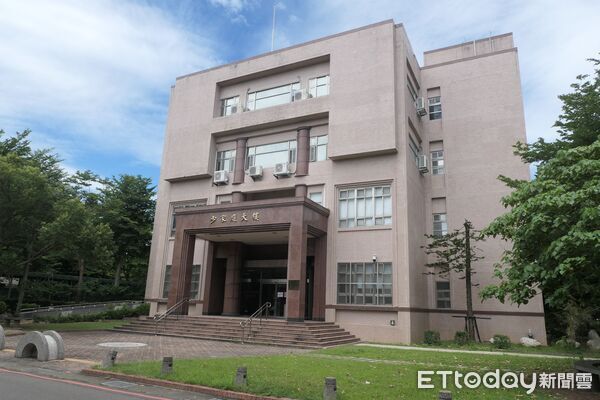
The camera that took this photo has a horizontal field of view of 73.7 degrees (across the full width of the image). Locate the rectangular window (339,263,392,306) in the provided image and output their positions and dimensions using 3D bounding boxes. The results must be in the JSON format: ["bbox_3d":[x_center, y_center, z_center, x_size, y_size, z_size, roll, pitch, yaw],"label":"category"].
[{"bbox_3d":[3.317,4.302,20.644,2.926,2.113,0.150,-5,-16,26],"label":"rectangular window"}]

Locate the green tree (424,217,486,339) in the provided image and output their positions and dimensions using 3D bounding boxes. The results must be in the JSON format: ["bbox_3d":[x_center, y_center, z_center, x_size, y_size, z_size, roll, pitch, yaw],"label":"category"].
[{"bbox_3d":[8.500,4.392,22.090,3.132,6.531,2.784,-5,-16,26],"label":"green tree"}]

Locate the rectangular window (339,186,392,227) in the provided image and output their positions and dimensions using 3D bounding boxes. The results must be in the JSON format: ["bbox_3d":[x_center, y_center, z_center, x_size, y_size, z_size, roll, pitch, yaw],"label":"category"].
[{"bbox_3d":[3.492,0.448,21.638,3.010,2.202,0.150,-5,-16,26],"label":"rectangular window"}]

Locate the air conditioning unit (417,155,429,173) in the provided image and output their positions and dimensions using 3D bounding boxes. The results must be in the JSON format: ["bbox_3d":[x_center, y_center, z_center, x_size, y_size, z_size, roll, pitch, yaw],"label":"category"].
[{"bbox_3d":[7.648,-2.256,24.765,0.325,0.742,0.870,-5,-16,26],"label":"air conditioning unit"}]

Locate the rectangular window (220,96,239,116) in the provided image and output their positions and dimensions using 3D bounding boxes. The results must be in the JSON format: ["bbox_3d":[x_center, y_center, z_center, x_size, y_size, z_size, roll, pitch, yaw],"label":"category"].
[{"bbox_3d":[-4.795,-6.295,27.245,1.520,1.380,0.130,-5,-16,26],"label":"rectangular window"}]

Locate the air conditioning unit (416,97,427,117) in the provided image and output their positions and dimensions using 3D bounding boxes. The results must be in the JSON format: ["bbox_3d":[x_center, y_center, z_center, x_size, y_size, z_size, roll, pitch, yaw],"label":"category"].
[{"bbox_3d":[7.502,-5.866,24.699,0.330,0.640,0.820,-5,-16,26],"label":"air conditioning unit"}]

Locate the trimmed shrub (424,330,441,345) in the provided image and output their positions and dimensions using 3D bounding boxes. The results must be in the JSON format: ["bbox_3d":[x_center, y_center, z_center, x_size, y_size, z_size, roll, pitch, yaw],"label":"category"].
[{"bbox_3d":[6.367,6.612,19.265,0.700,0.620,0.700,-5,-16,26],"label":"trimmed shrub"}]

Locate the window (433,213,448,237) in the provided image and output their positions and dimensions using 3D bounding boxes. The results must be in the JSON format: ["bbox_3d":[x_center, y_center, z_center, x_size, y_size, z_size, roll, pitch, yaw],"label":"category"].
[{"bbox_3d":[8.416,1.529,23.979,0.830,1.480,0.130,-5,-16,26],"label":"window"}]

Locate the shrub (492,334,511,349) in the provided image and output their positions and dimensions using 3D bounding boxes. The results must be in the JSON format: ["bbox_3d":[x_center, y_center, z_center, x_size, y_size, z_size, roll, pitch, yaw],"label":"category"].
[{"bbox_3d":[9.372,6.568,18.635,0.780,0.620,0.780,-5,-16,26],"label":"shrub"}]

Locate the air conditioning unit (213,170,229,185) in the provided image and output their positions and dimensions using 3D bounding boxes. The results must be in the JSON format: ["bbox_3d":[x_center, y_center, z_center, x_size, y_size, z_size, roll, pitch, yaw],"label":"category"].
[{"bbox_3d":[-5.016,-1.470,25.559,0.800,0.660,0.330,-5,-16,26],"label":"air conditioning unit"}]

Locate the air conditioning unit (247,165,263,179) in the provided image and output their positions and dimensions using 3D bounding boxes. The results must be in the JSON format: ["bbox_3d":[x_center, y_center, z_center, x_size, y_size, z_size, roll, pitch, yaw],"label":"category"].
[{"bbox_3d":[-2.654,-1.739,24.405,0.780,0.600,0.330,-5,-16,26],"label":"air conditioning unit"}]

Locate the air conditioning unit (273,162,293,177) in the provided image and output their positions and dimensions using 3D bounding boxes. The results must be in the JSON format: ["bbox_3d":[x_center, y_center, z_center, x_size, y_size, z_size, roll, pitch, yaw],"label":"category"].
[{"bbox_3d":[-1.020,-1.821,23.577,0.800,0.600,0.330,-5,-16,26],"label":"air conditioning unit"}]

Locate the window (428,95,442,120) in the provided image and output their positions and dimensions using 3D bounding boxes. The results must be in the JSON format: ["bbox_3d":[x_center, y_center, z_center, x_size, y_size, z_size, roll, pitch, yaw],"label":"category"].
[{"bbox_3d":[9.233,-6.224,27.264,0.812,1.647,0.139,-5,-16,26],"label":"window"}]

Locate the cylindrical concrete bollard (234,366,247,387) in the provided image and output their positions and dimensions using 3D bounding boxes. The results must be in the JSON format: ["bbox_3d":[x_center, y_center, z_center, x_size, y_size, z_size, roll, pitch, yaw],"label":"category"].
[{"bbox_3d":[-1.206,3.637,8.220,0.233,0.377,0.233,-5,-16,26],"label":"cylindrical concrete bollard"}]

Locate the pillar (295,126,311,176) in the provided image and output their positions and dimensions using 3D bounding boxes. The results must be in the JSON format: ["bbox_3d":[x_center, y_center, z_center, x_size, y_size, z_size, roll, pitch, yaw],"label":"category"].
[{"bbox_3d":[0.195,-2.960,24.698,0.847,3.074,0.812,2,-14,1],"label":"pillar"}]

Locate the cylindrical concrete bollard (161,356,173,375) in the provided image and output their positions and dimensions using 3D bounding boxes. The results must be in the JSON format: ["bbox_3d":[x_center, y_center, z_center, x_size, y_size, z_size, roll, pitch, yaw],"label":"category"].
[{"bbox_3d":[-2.951,3.670,8.916,0.230,0.370,0.230,7,-15,-16],"label":"cylindrical concrete bollard"}]

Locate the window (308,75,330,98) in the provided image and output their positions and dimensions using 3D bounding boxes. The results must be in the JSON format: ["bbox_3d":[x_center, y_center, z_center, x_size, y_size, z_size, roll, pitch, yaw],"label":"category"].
[{"bbox_3d":[1.277,-6.765,24.216,1.420,1.380,0.130,-5,-16,26],"label":"window"}]

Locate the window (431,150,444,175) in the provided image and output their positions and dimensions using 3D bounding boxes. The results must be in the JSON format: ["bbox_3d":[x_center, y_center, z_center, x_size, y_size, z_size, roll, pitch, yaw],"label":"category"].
[{"bbox_3d":[9.097,-2.418,26.308,0.800,1.659,0.139,-5,-16,26],"label":"window"}]

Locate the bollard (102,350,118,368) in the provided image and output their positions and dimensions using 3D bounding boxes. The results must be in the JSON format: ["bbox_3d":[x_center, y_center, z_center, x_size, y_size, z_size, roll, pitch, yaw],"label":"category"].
[{"bbox_3d":[-4.461,3.749,9.419,0.230,0.370,0.230,24,-14,-18],"label":"bollard"}]

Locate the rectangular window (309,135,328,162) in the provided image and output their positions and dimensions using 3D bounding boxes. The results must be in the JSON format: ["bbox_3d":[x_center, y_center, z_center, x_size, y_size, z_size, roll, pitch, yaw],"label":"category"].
[{"bbox_3d":[1.107,-2.975,23.315,1.400,1.559,0.130,-5,-16,26],"label":"rectangular window"}]

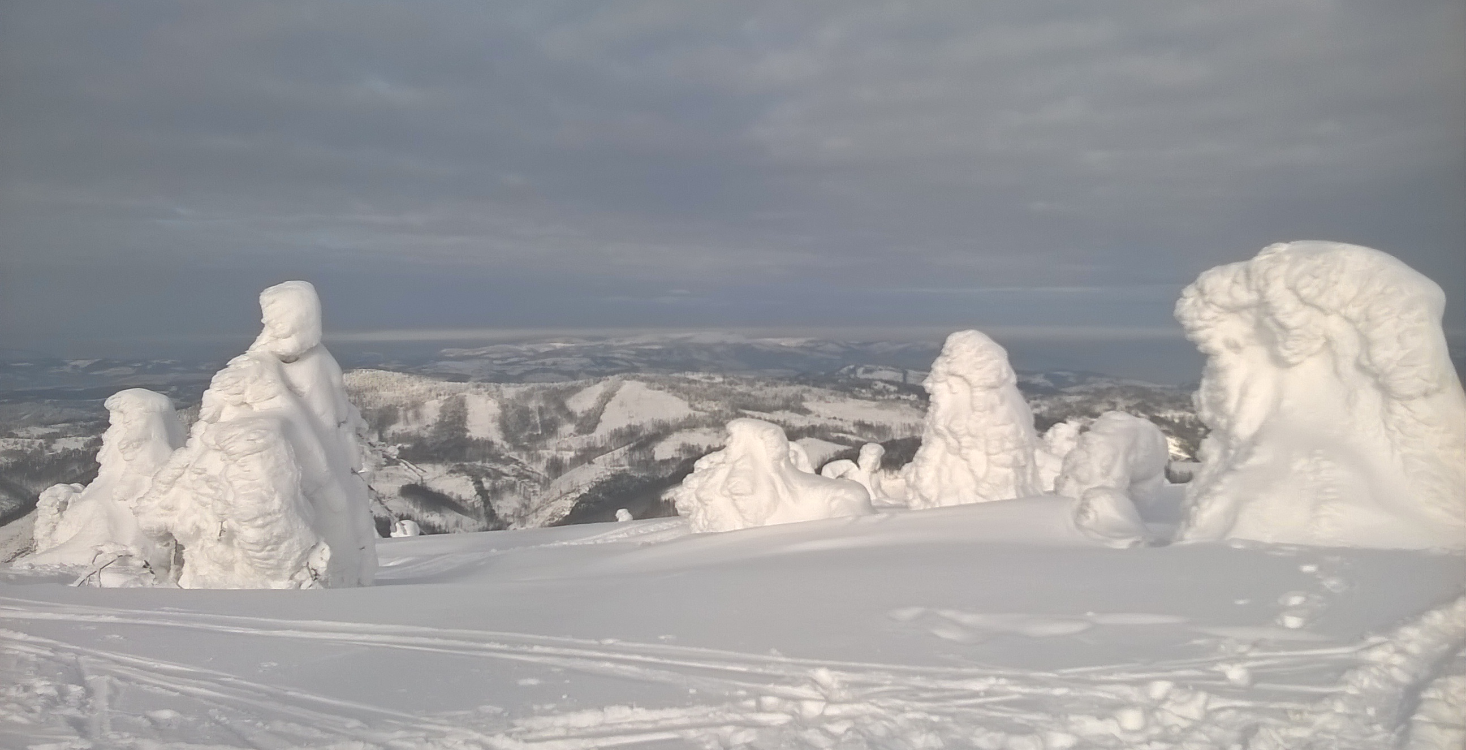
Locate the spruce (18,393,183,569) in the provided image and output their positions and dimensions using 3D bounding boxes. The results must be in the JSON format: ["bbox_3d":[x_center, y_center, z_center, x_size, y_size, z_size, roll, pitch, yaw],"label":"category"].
[{"bbox_3d":[-6.539,1.087,13.300,1.676,1.851,1.600,0,2,0],"label":"spruce"}]

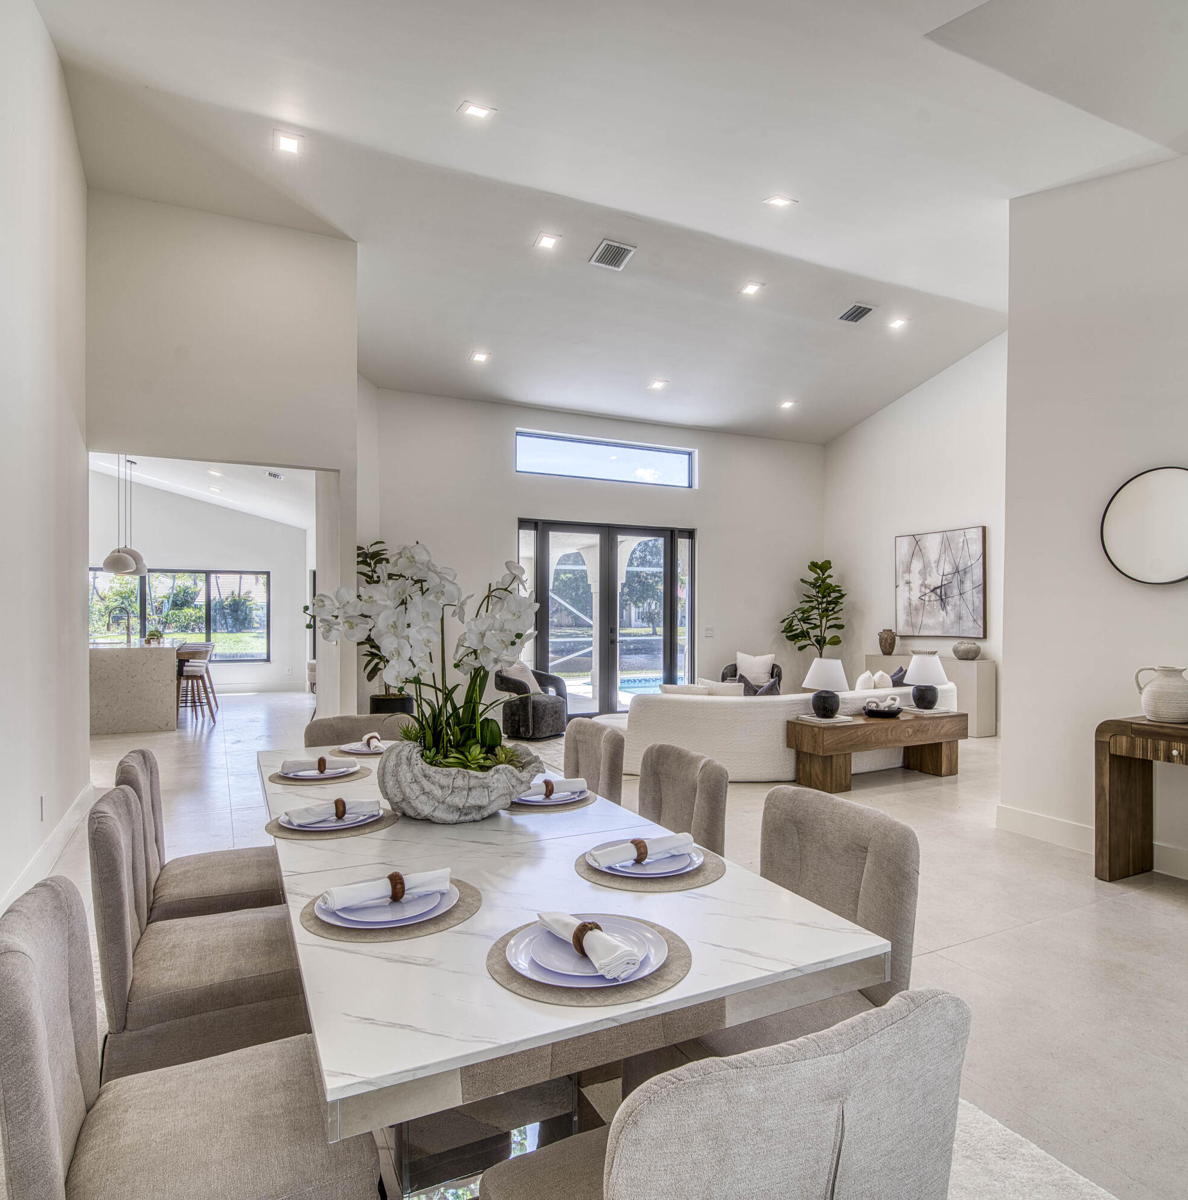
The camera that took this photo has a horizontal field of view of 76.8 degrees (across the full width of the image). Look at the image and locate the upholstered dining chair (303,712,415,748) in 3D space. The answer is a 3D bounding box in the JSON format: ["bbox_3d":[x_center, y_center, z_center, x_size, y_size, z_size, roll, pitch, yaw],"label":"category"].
[{"bbox_3d":[-0.942,0.947,3.175,0.520,0.890,0.620,1,-1,-26],"label":"upholstered dining chair"}]

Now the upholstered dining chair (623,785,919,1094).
[{"bbox_3d":[0.414,0.970,1.839,0.570,0.900,0.470,1,-1,-26],"label":"upholstered dining chair"}]

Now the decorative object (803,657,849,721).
[{"bbox_3d":[1.817,0.679,5.878,0.350,0.475,0.350,0,-1,0],"label":"decorative object"}]

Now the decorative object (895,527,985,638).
[{"bbox_3d":[4.155,-0.185,9.091,0.050,1.280,1.250,1,-1,-26],"label":"decorative object"}]

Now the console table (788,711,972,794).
[{"bbox_3d":[2.345,1.220,6.138,1.610,0.505,0.385,1,-1,-26],"label":"console table"}]

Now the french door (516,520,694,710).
[{"bbox_3d":[0.198,0.274,9.334,2.500,2.430,0.120,1,-1,-26],"label":"french door"}]

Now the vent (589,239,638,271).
[{"bbox_3d":[0.168,-3.041,6.599,0.325,0.030,0.325,0,-14,-26],"label":"vent"}]

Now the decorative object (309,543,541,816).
[{"bbox_3d":[-0.493,0.236,2.219,0.620,0.785,0.470,1,-1,-26],"label":"decorative object"}]

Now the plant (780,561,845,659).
[{"bbox_3d":[2.967,0.482,10.040,0.840,1.980,0.800,0,-1,19],"label":"plant"}]

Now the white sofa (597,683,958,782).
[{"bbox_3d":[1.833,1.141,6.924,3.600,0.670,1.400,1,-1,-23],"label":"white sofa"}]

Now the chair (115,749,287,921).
[{"bbox_3d":[-1.282,0.963,2.563,0.570,0.900,0.470,1,-1,-26],"label":"chair"}]

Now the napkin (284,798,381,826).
[{"bbox_3d":[-0.758,0.619,2.184,0.260,0.055,0.065,0,-1,-26],"label":"napkin"}]

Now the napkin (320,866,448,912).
[{"bbox_3d":[-0.437,0.613,1.587,0.260,0.055,0.065,0,-1,-26],"label":"napkin"}]

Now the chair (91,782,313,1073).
[{"bbox_3d":[-1.015,0.964,2.032,0.570,0.895,0.480,0,-1,-26],"label":"chair"}]

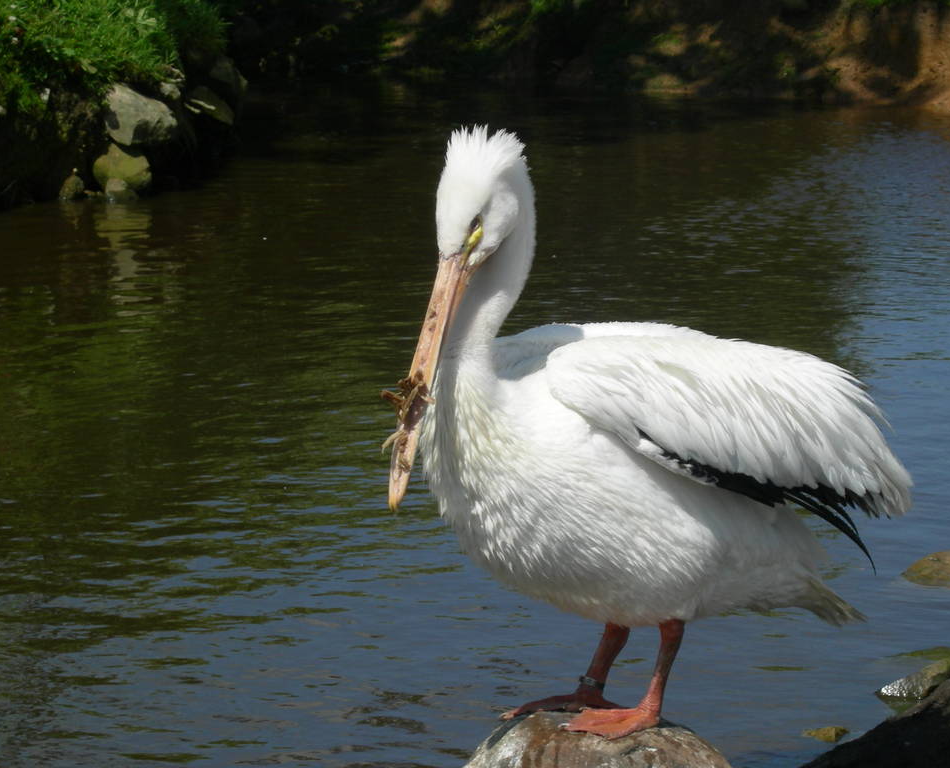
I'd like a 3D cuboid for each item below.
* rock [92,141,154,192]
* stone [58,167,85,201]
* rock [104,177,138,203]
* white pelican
[{"bbox_3d":[-1.228,-0.745,12.950,0.210,0.180,0.190,0,9,0],"label":"rock"},{"bbox_3d":[-1.384,-0.678,12.800,0.095,0.105,0.090,0,9,0],"label":"stone"},{"bbox_3d":[-1.289,-0.709,13.550,0.120,0.090,0.110,0,9,0],"label":"rock"},{"bbox_3d":[0.220,0.062,4.750,0.690,0.770,0.360,-5,11,-30],"label":"white pelican"}]

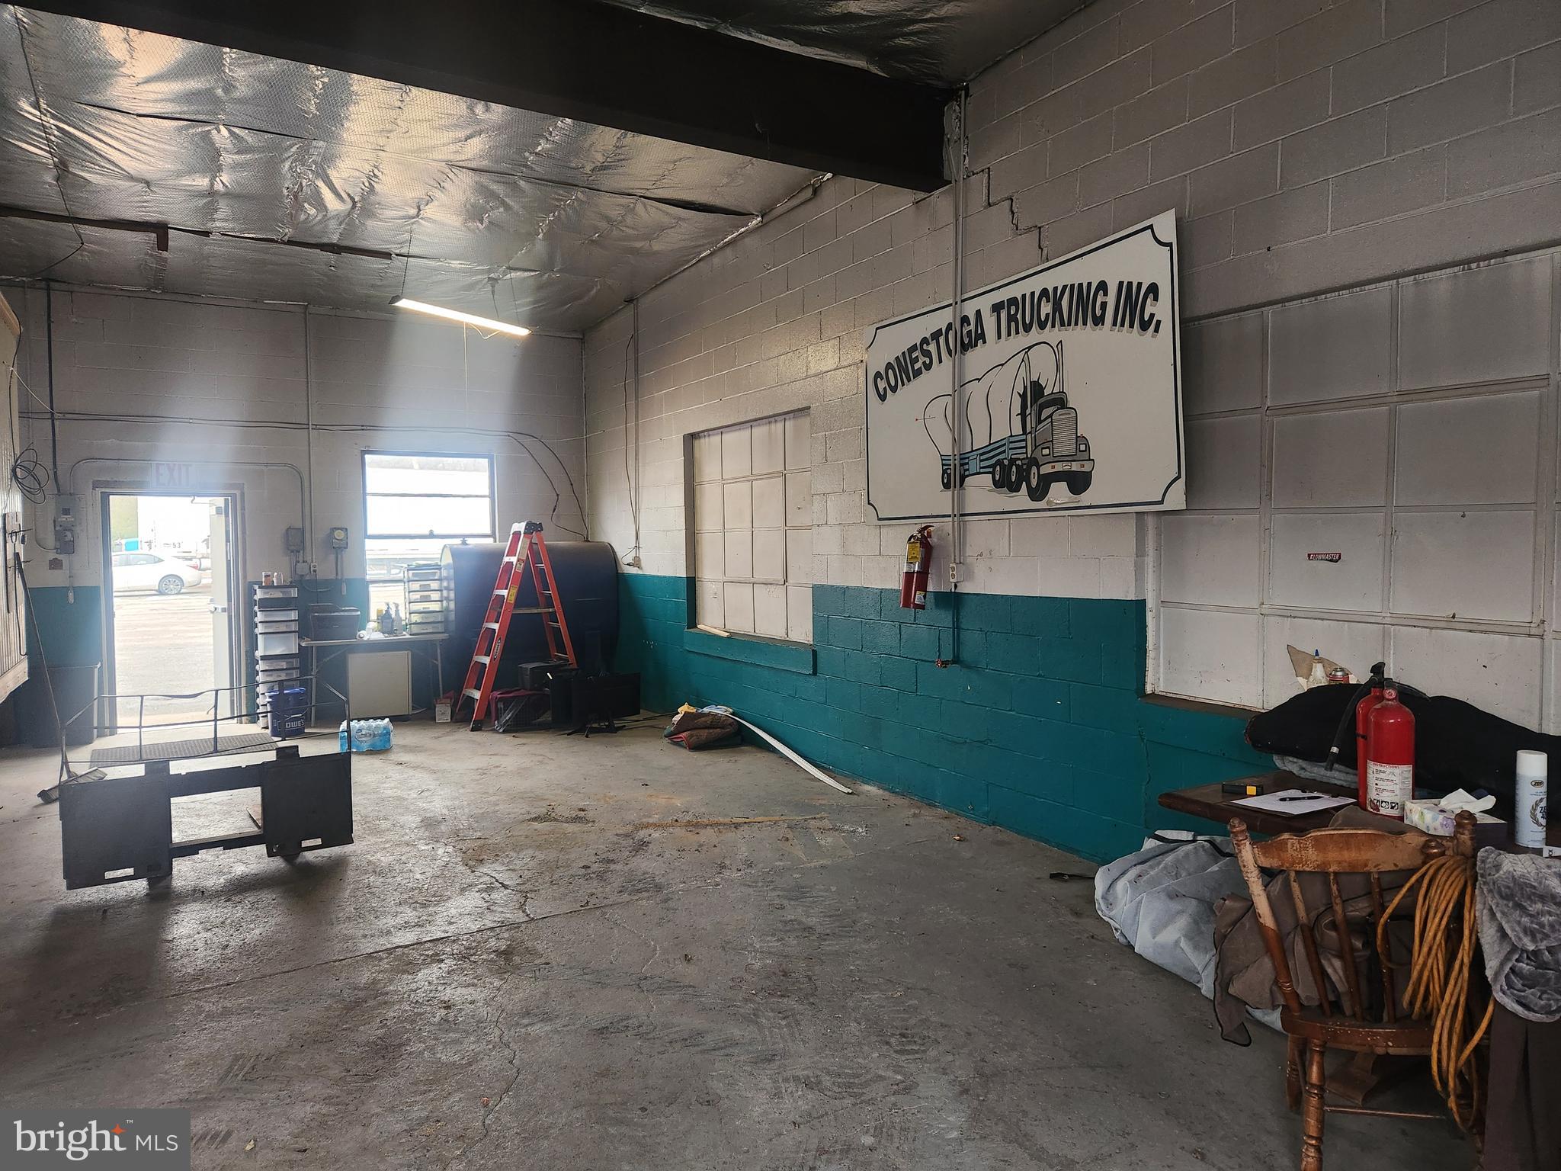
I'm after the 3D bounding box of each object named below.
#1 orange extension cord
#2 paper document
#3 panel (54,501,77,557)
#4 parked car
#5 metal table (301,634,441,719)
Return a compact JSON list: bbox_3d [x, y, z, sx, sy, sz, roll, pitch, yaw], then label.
[{"bbox_3d":[1.388,0.860,2.200,0.220,0.550,0.140,0,3,13],"label":"orange extension cord"},{"bbox_3d":[1.582,0.665,3.192,0.285,0.006,0.210,-2,3,-30],"label":"paper document"},{"bbox_3d":[-5.859,-0.491,8.502,0.160,0.480,0.130,-2,3,-30],"label":"panel"},{"bbox_3d":[-20.685,-0.424,32.277,4.650,1.450,1.800,-2,3,-36],"label":"parked car"},{"bbox_3d":[-3.744,0.836,9.537,1.220,0.740,0.600,-2,3,-30],"label":"metal table"}]

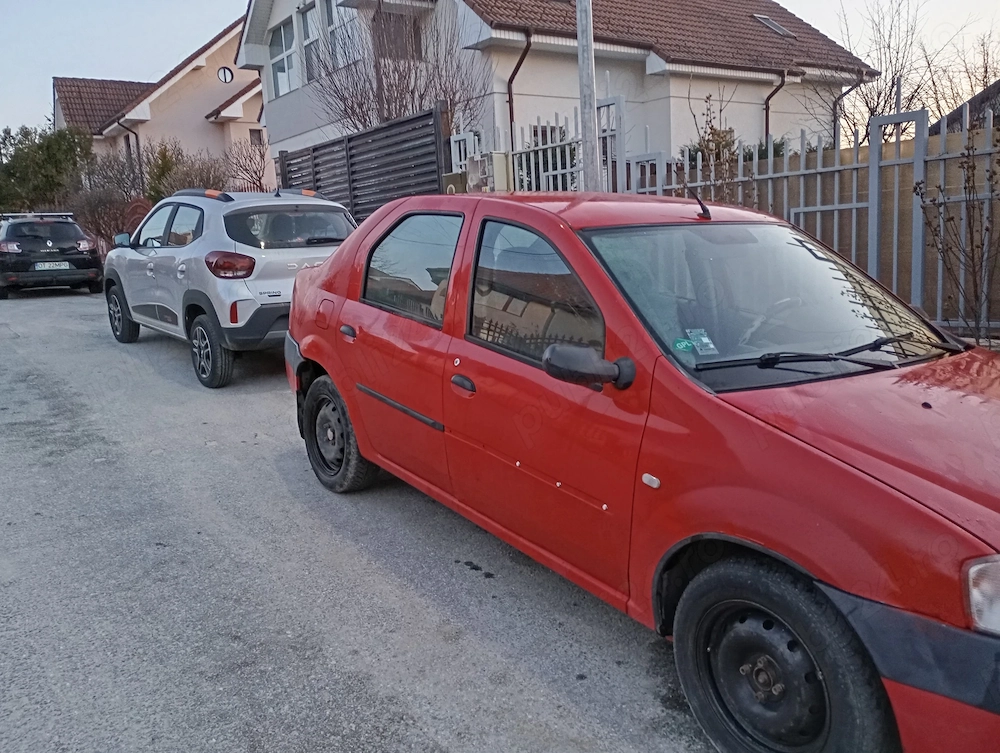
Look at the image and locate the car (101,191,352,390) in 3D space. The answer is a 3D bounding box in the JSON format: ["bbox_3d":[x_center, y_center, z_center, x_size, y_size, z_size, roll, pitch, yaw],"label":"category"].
[{"bbox_3d":[-2.510,-0.970,7.571,1.660,1.510,3.730,-10,16,-38],"label":"car"}]

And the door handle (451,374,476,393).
[{"bbox_3d":[-0.132,0.020,2.966,0.040,0.050,0.160,-9,16,-35],"label":"door handle"}]

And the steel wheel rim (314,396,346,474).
[{"bbox_3d":[-0.823,0.291,4.195,0.150,0.410,0.410,-9,16,-35],"label":"steel wheel rim"}]

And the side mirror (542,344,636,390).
[{"bbox_3d":[0.257,-0.023,2.346,0.225,0.125,0.180,-9,16,-35],"label":"side mirror"}]

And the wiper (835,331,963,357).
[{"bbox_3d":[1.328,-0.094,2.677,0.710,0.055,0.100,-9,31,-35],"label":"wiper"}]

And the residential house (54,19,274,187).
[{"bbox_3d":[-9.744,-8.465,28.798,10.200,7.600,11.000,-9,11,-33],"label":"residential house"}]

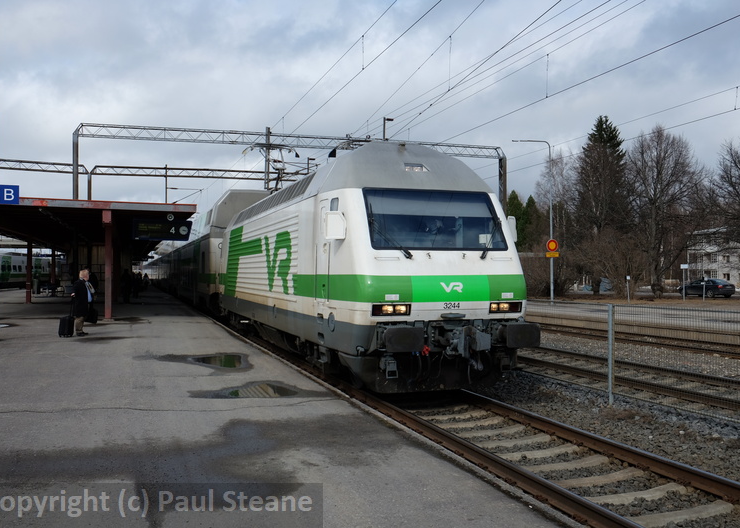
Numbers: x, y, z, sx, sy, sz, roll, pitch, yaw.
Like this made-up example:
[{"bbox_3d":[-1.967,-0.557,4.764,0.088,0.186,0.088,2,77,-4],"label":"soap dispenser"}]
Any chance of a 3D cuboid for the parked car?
[{"bbox_3d":[25.300,1.800,53.000,1.780,1.430,4.550,0,0,-18],"label":"parked car"}]

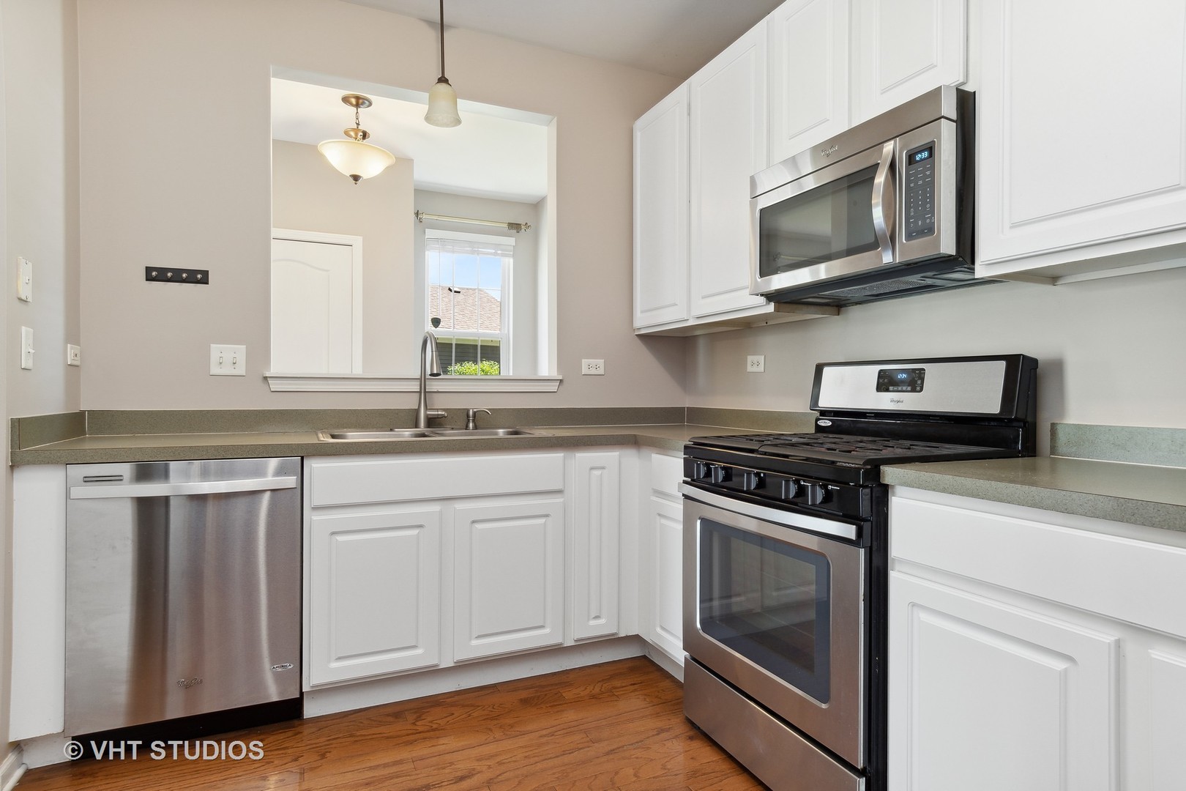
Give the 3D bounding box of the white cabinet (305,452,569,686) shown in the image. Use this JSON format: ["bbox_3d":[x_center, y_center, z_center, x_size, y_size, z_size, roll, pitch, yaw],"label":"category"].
[{"bbox_3d":[-0.634,0.582,2.382,0.915,0.785,0.600,0,0,-23],"label":"white cabinet"}]

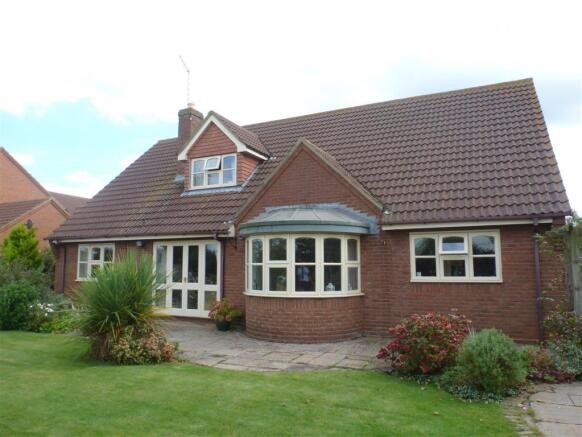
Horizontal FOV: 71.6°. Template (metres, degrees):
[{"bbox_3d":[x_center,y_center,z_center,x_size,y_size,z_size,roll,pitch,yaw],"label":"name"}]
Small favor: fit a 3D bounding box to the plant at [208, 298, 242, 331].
[{"bbox_3d":[-1.591,2.343,9.840,0.820,0.770,0.780,0,-7,0],"label":"plant"}]

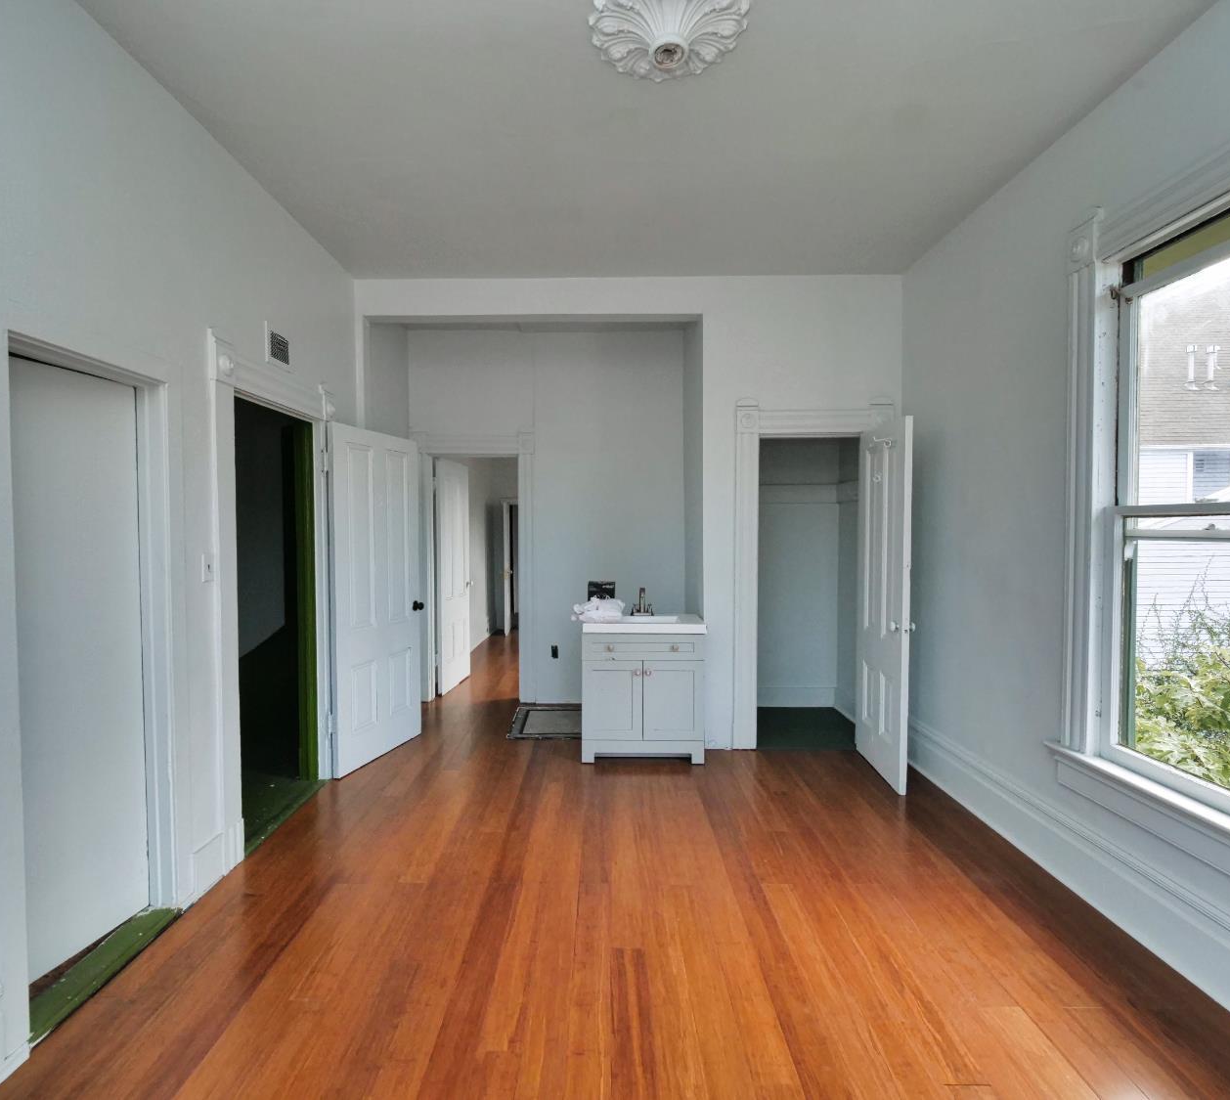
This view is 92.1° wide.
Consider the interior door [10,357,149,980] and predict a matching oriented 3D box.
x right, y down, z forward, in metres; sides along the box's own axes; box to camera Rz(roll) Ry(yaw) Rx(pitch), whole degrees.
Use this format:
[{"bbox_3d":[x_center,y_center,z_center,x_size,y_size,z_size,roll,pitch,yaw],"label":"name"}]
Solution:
[{"bbox_3d":[-1.830,0.392,1.948,0.045,1.980,0.604,0,2,7],"label":"interior door"}]

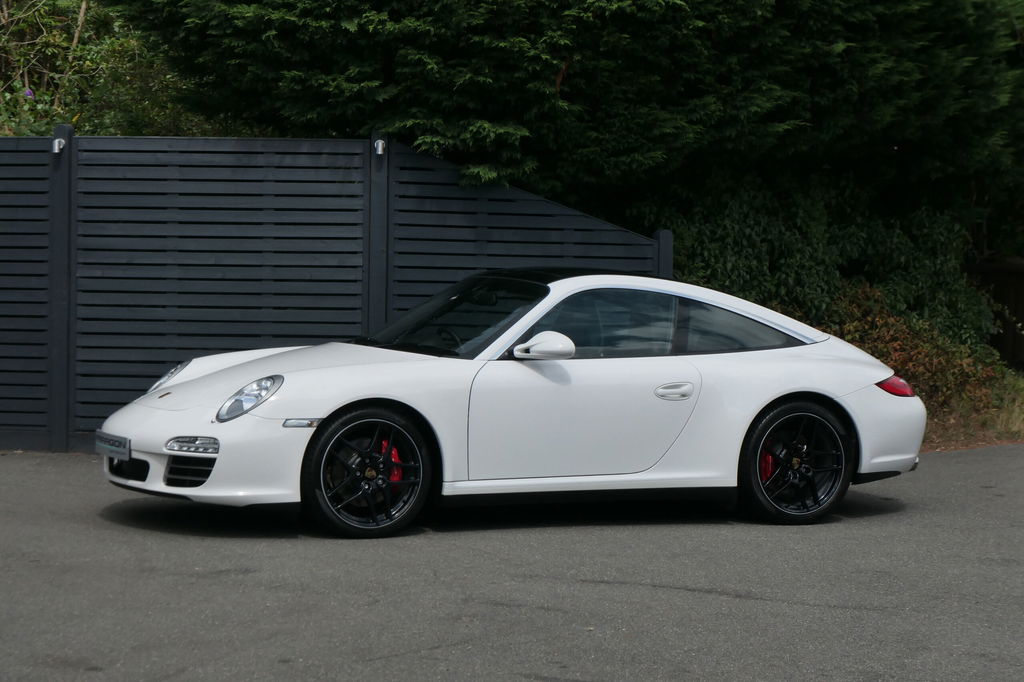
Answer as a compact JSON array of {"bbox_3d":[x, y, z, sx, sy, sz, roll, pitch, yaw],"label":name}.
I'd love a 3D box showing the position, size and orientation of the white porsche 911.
[{"bbox_3d":[0.080,0.256,13.474,4.440,1.300,1.880,0,3,-27],"label":"white porsche 911"}]

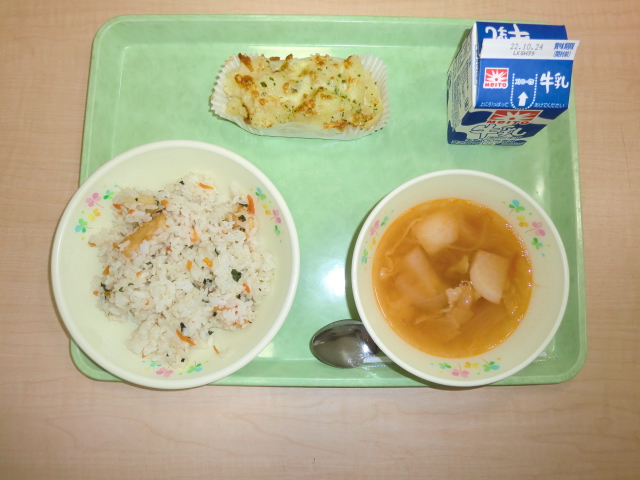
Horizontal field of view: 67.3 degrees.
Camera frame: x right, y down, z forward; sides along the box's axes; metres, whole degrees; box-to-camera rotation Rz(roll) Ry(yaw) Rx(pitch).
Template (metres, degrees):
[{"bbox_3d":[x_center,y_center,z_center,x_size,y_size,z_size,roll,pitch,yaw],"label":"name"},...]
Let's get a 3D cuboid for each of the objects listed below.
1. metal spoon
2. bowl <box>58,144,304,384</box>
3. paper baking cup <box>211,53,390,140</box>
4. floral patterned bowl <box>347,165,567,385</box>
[{"bbox_3d":[0.076,0.068,0.339,0.166,0.020,0.035,-4,83,1],"label":"metal spoon"},{"bbox_3d":[-0.092,0.016,0.333,0.158,0.053,0.158,0,83,1],"label":"bowl"},{"bbox_3d":[-0.013,-0.105,0.355,0.129,0.035,0.060,2,83,1],"label":"paper baking cup"},{"bbox_3d":[0.087,0.025,0.326,0.134,0.057,0.134,0,83,1],"label":"floral patterned bowl"}]

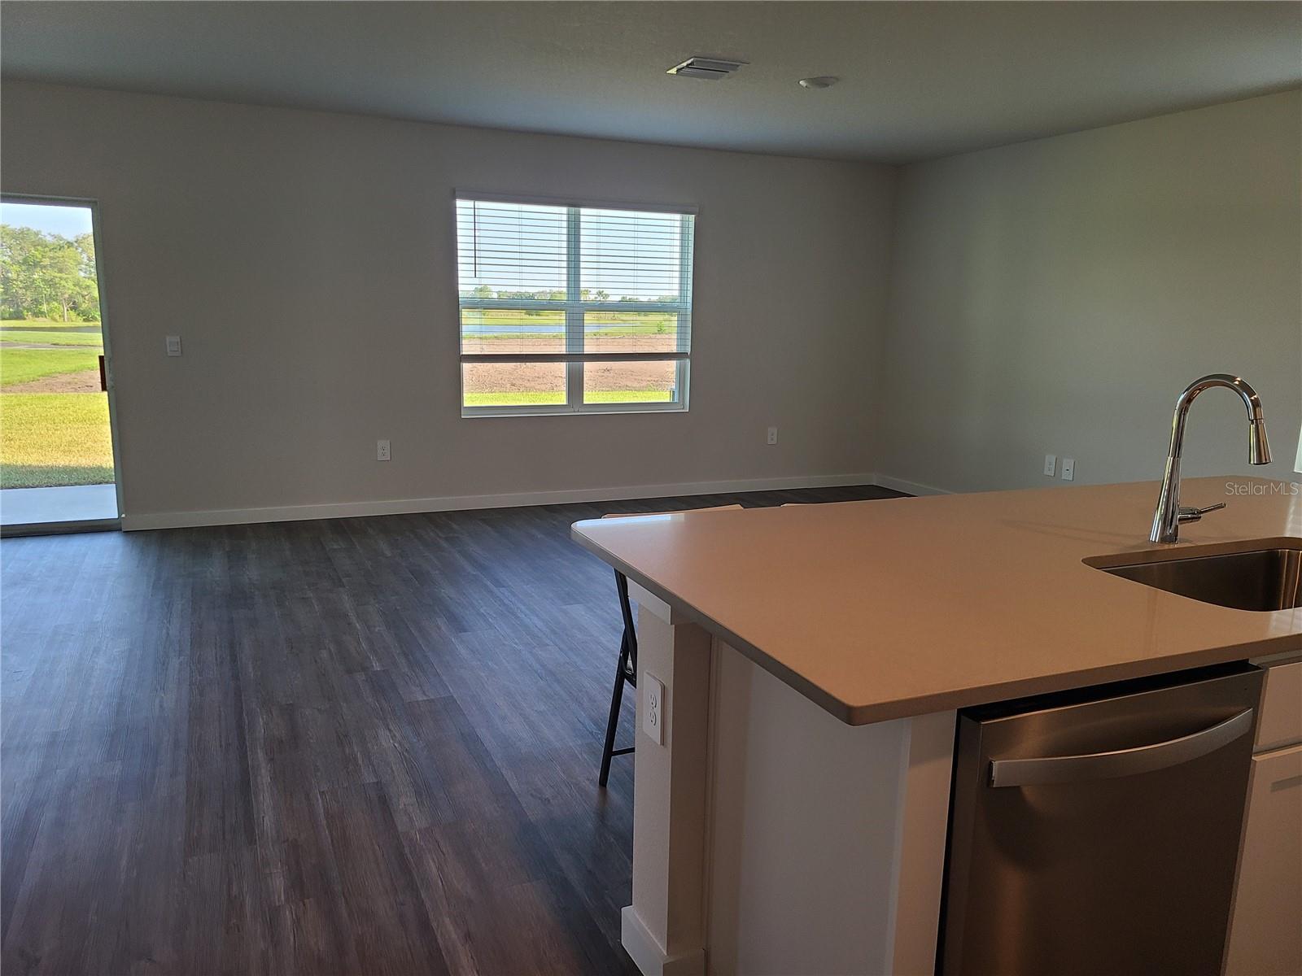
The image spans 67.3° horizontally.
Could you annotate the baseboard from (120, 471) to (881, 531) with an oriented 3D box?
[{"bbox_3d":[-0.700,0.076,7.285,5.733,0.097,0.016,-3,11,-23],"label":"baseboard"}]

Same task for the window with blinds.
[{"bbox_3d":[-0.522,-1.296,7.143,1.799,1.526,0.120,-3,11,-23],"label":"window with blinds"}]

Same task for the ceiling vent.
[{"bbox_3d":[0.283,-2.075,4.847,0.289,0.025,0.336,-3,11,-23],"label":"ceiling vent"}]

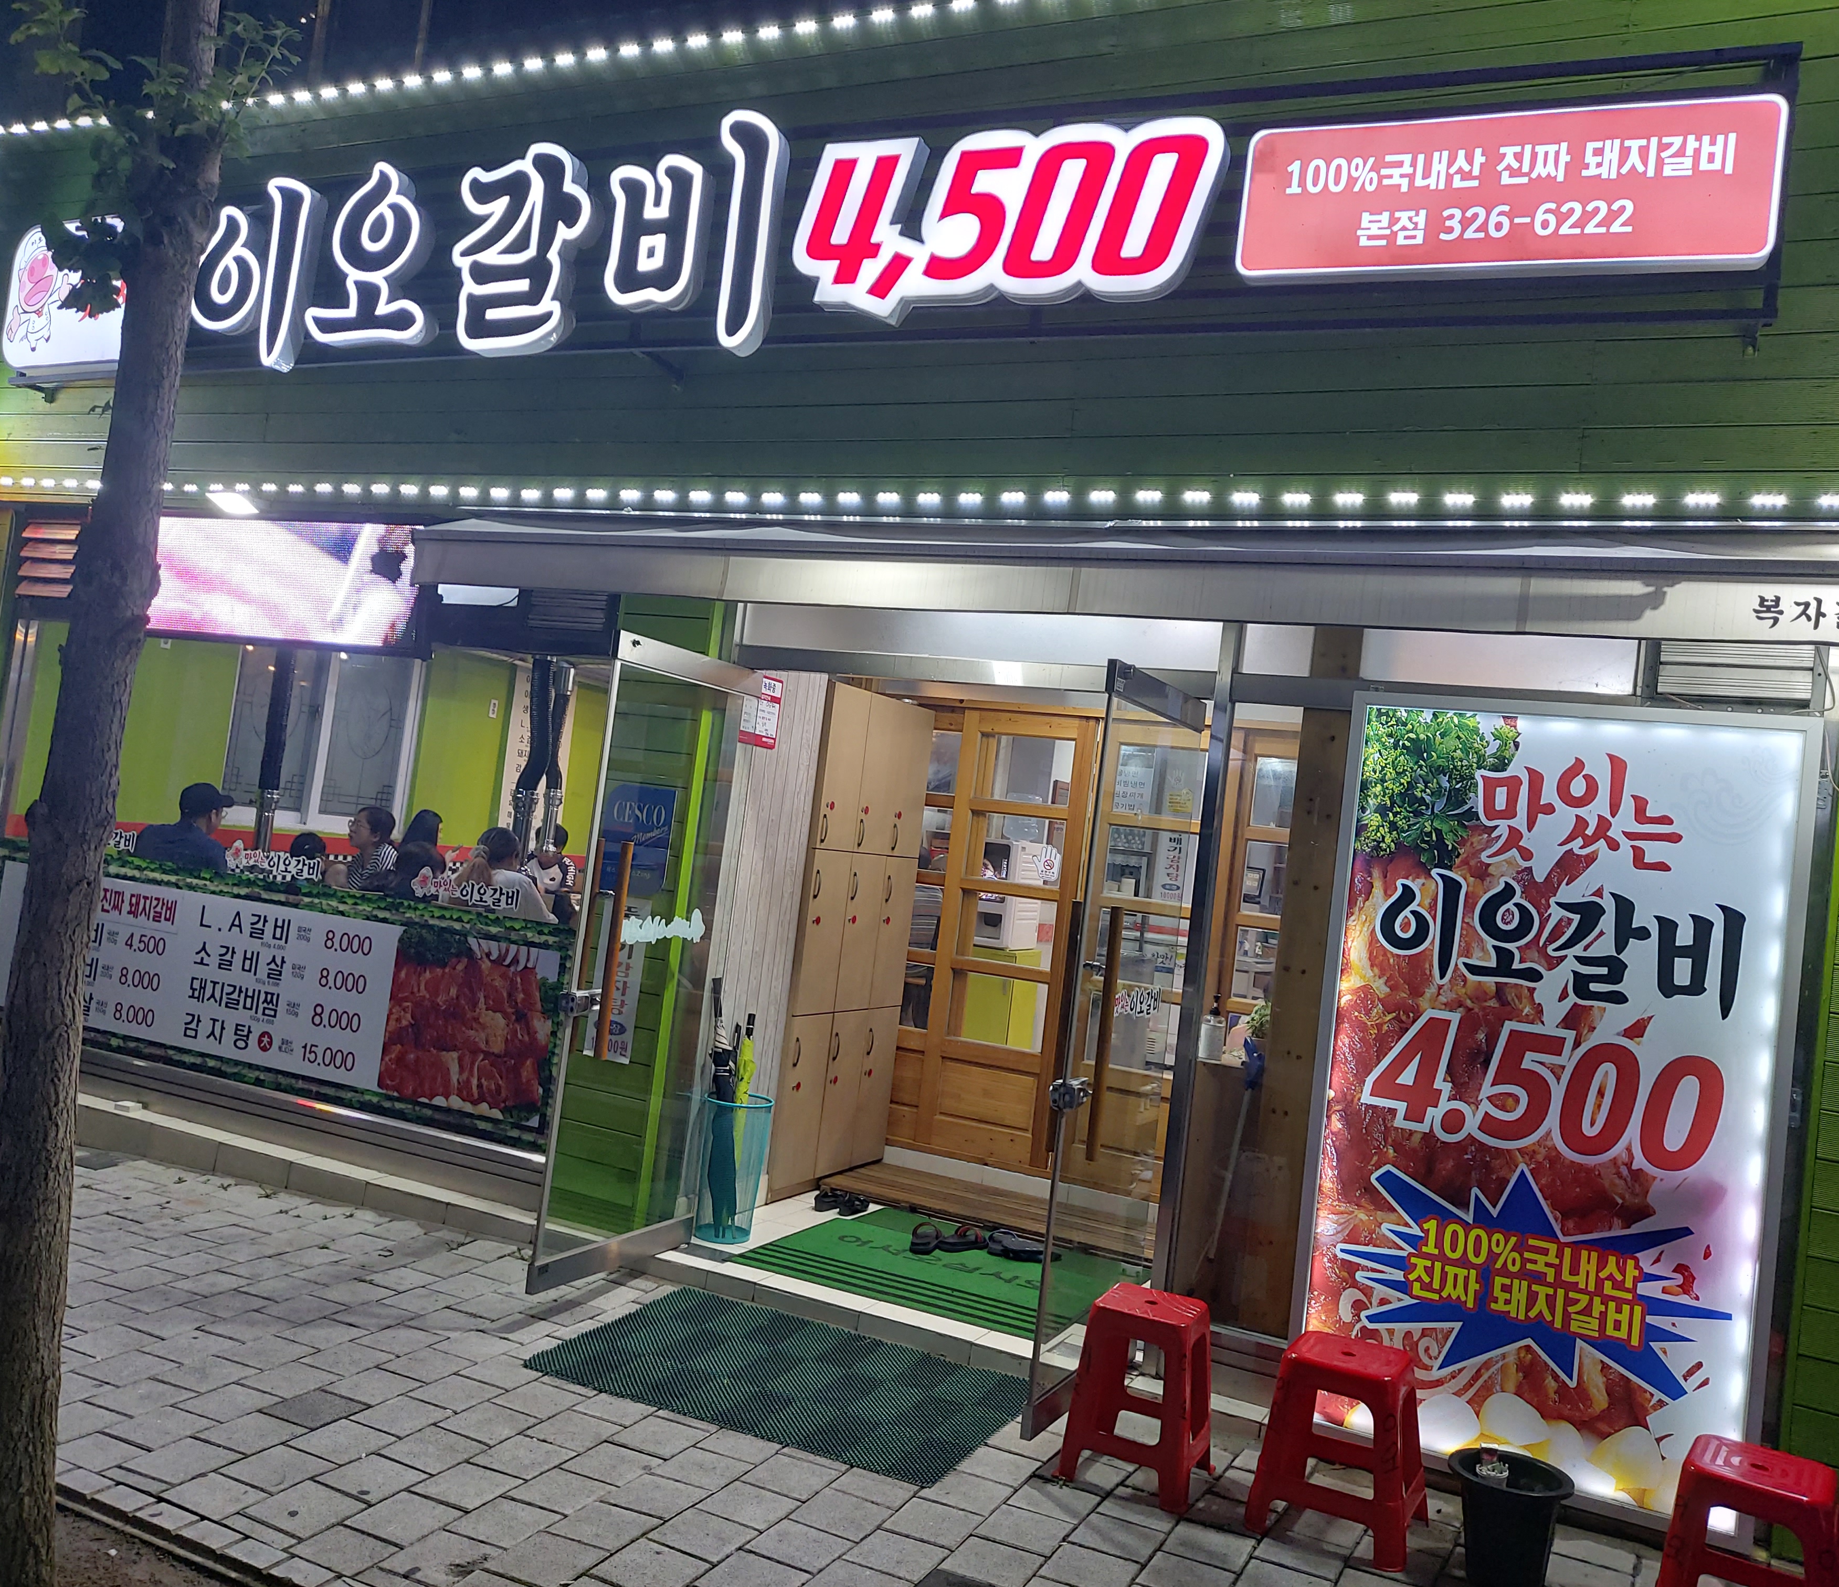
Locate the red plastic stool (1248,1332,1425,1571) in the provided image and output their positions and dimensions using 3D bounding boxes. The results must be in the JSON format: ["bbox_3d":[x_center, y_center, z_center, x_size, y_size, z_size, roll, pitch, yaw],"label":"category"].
[{"bbox_3d":[1.076,1.632,3.854,0.335,0.444,0.320,6,-3,25],"label":"red plastic stool"}]

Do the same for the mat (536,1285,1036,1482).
[{"bbox_3d":[-0.393,1.733,4.588,1.330,0.016,0.893,4,-1,25],"label":"mat"}]

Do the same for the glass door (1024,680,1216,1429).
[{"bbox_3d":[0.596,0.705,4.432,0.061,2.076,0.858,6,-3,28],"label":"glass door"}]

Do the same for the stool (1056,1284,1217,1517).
[{"bbox_3d":[0.604,1.593,4.076,0.330,0.447,0.315,6,-3,25],"label":"stool"}]

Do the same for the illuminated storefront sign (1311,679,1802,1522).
[{"bbox_3d":[1.712,0.818,4.210,1.198,2.131,0.152,6,-3,25],"label":"illuminated storefront sign"}]

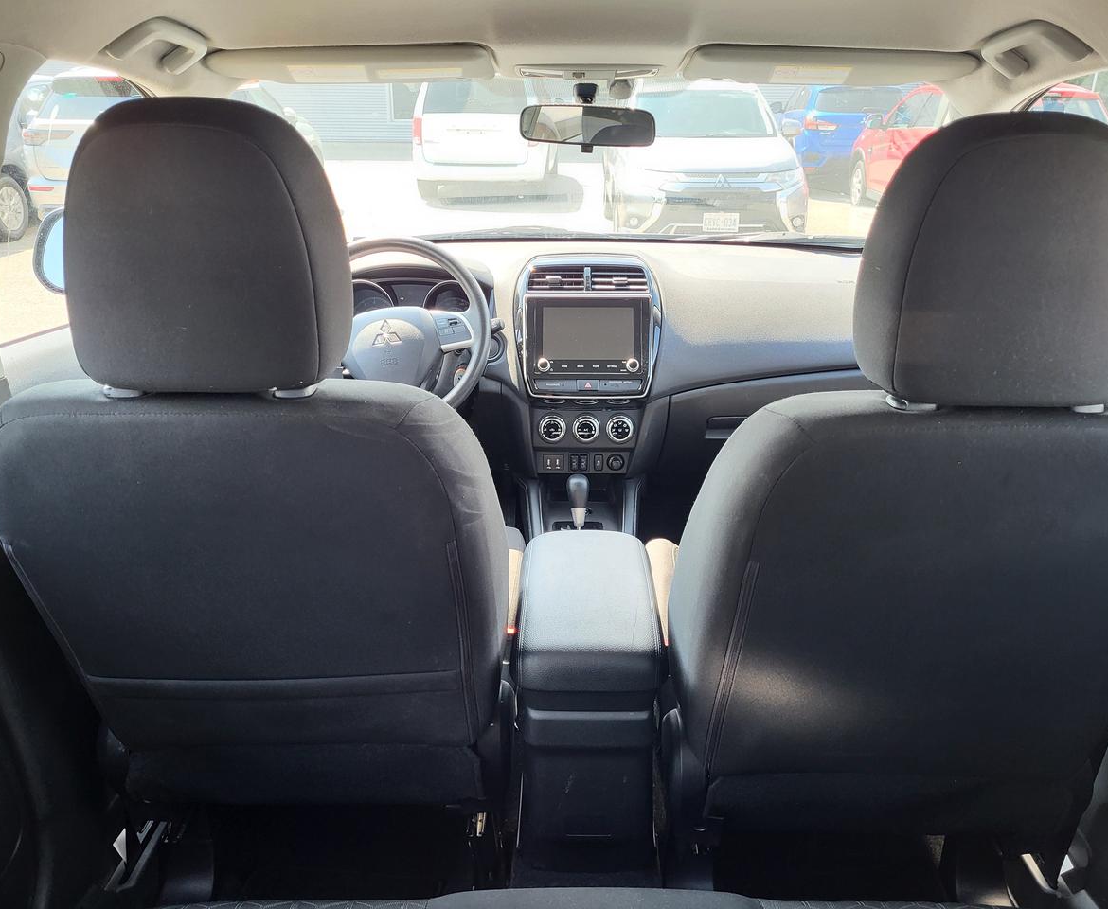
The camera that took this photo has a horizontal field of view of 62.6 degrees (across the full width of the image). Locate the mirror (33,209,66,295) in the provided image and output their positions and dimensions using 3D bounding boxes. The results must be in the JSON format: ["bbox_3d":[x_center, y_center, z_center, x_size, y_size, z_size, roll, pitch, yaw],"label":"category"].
[{"bbox_3d":[-0.833,-0.395,1.738,0.240,0.167,0.130,1,21,2],"label":"mirror"}]

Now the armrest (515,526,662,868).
[{"bbox_3d":[0.044,0.337,1.303,0.178,0.352,0.345,1,21,2],"label":"armrest"}]

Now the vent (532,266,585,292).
[{"bbox_3d":[0.009,-0.352,1.809,0.113,0.053,0.040,1,3,2],"label":"vent"}]

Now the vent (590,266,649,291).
[{"bbox_3d":[0.130,-0.351,1.804,0.113,0.053,0.040,1,3,2],"label":"vent"}]

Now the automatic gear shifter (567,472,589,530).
[{"bbox_3d":[0.042,0.088,1.639,0.042,0.114,0.050,1,21,2],"label":"automatic gear shifter"}]

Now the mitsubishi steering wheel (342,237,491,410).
[{"bbox_3d":[-0.301,-0.228,1.699,0.375,0.375,0.120,1,-3,2],"label":"mitsubishi steering wheel"}]

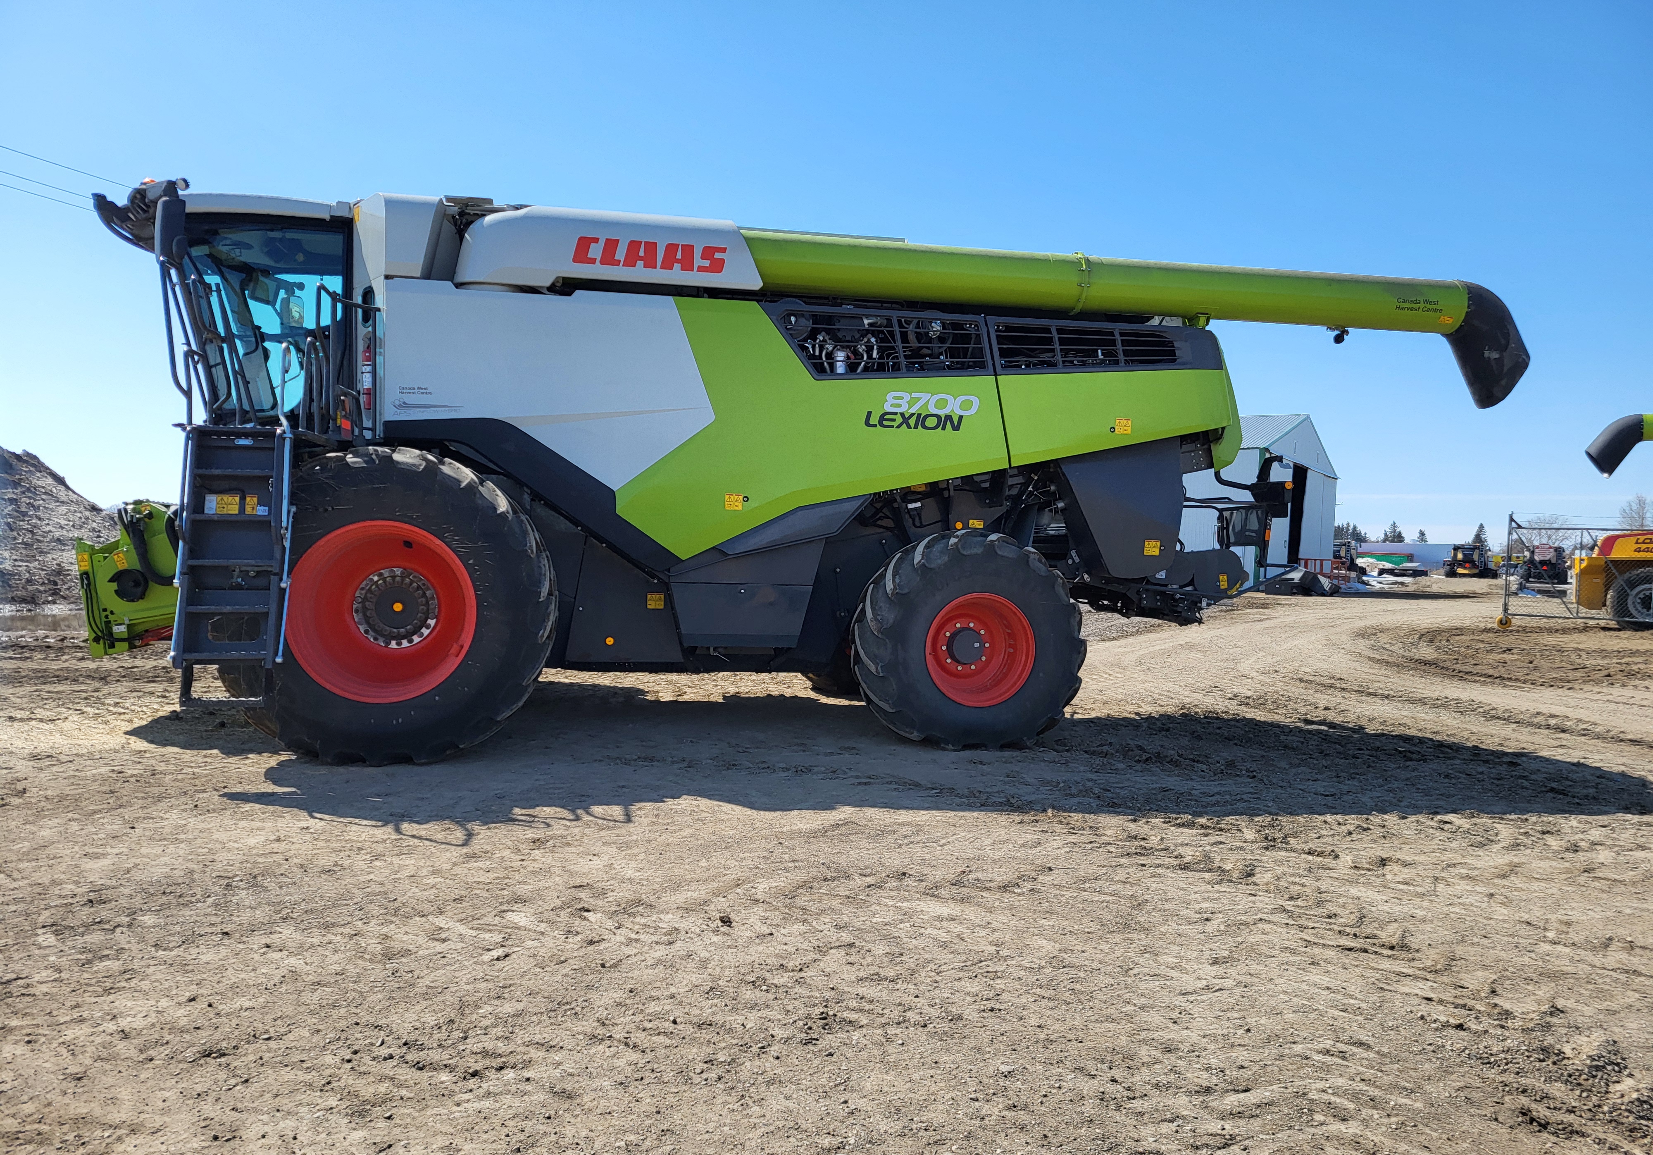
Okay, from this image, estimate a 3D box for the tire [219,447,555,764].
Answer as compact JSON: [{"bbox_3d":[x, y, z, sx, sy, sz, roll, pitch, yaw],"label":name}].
[{"bbox_3d":[-3.029,0.186,8.690,2.140,2.100,1.000,1,2,-9],"label":"tire"}]

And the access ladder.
[{"bbox_3d":[-3.746,-0.083,7.844,0.668,1.769,0.400,1,2,-9],"label":"access ladder"}]

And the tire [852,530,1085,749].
[{"bbox_3d":[1.058,0.473,9.116,1.630,1.600,0.680,1,2,-9],"label":"tire"}]

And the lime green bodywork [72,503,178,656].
[{"bbox_3d":[-4.976,-0.010,9.786,1.046,1.121,1.700,1,2,-9],"label":"lime green bodywork"}]

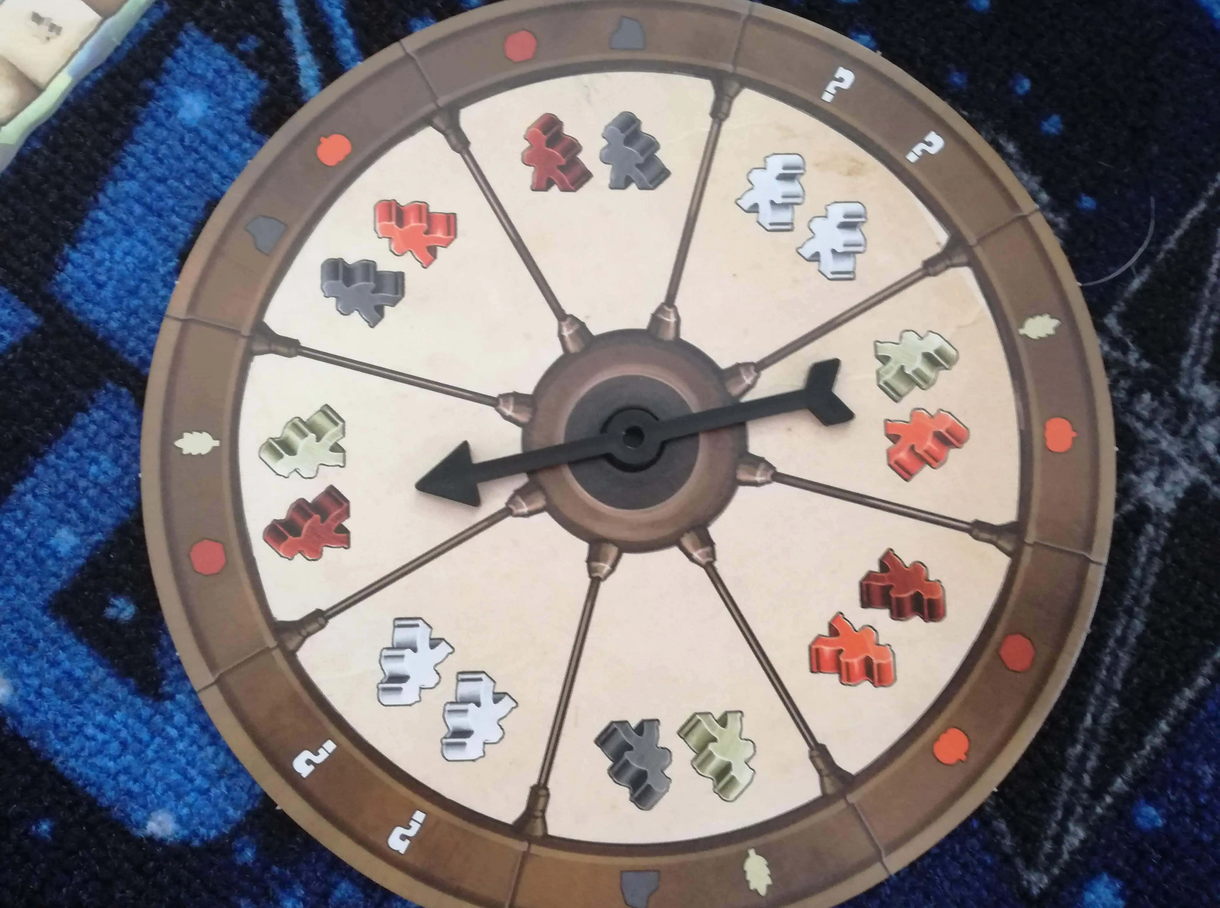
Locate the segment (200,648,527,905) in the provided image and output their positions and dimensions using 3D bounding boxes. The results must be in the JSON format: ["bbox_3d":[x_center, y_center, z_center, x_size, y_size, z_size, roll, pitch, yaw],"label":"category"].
[{"bbox_3d":[-0.052,0.071,0.201,0.082,0.002,0.026,37,84,4],"label":"segment"}]

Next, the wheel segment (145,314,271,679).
[{"bbox_3d":[-0.088,0.009,0.208,0.026,0.002,0.082,-8,83,-2],"label":"wheel segment"}]

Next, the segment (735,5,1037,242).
[{"bbox_3d":[0.063,-0.077,0.222,0.082,0.002,0.026,38,84,4],"label":"segment"}]

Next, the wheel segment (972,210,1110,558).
[{"bbox_3d":[0.098,-0.015,0.214,0.026,0.002,0.082,-7,83,-2],"label":"wheel segment"}]

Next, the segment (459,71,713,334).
[{"bbox_3d":[-0.002,-0.058,0.218,0.059,0.002,0.061,-7,83,-2],"label":"segment"}]

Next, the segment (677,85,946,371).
[{"bbox_3d":[0.039,-0.047,0.217,0.059,0.002,0.061,37,84,4],"label":"segment"}]

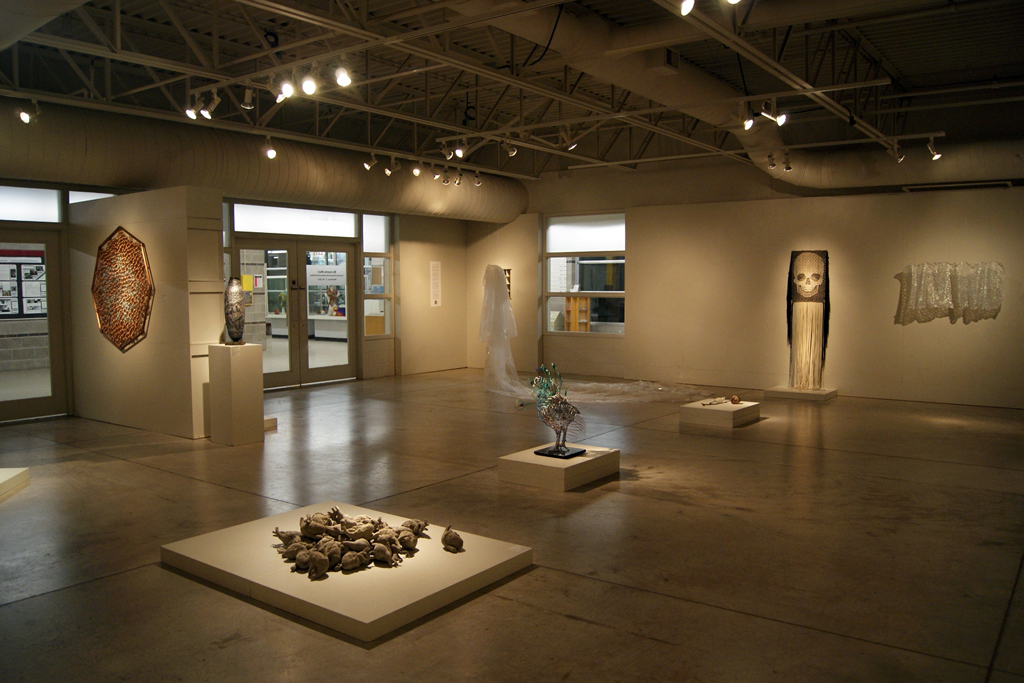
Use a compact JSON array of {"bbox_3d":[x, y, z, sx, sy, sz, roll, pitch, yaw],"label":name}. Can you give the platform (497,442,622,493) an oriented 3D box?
[{"bbox_3d":[0.375,0.966,5.990,0.608,0.175,0.772,3,5,37],"label":"platform"}]

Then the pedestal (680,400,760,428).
[{"bbox_3d":[2.314,0.786,8.509,0.594,0.171,0.797,3,5,37],"label":"pedestal"}]

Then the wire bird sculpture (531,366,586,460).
[{"bbox_3d":[0.373,0.529,6.042,0.340,0.691,0.290,-3,5,-32],"label":"wire bird sculpture"}]

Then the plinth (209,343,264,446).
[{"bbox_3d":[-2.634,0.503,7.363,0.366,0.928,0.334,3,5,37],"label":"plinth"}]

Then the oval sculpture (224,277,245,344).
[{"bbox_3d":[-2.660,-0.300,7.360,0.190,0.650,0.190,3,5,35],"label":"oval sculpture"}]

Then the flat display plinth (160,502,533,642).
[{"bbox_3d":[-0.890,1.153,4.154,1.600,0.085,1.180,3,5,36],"label":"flat display plinth"}]

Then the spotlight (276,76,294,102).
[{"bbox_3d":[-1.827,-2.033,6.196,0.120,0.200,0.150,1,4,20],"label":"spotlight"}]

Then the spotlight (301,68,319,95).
[{"bbox_3d":[-1.595,-2.056,6.050,0.125,0.200,0.170,0,4,6],"label":"spotlight"}]

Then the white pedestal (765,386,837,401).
[{"bbox_3d":[3.930,0.701,10.438,0.790,0.080,0.580,3,5,36],"label":"white pedestal"}]

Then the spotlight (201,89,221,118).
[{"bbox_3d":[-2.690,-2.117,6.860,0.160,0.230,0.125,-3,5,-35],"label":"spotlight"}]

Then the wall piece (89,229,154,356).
[{"bbox_3d":[-4.036,-0.545,7.949,1.170,1.290,0.080,3,5,35],"label":"wall piece"}]

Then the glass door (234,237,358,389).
[{"bbox_3d":[-3.227,-0.424,11.610,0.090,2.190,2.190,3,5,37],"label":"glass door"}]

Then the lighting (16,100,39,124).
[{"bbox_3d":[-4.590,-2.170,7.277,0.140,0.200,0.180,2,4,23],"label":"lighting"}]

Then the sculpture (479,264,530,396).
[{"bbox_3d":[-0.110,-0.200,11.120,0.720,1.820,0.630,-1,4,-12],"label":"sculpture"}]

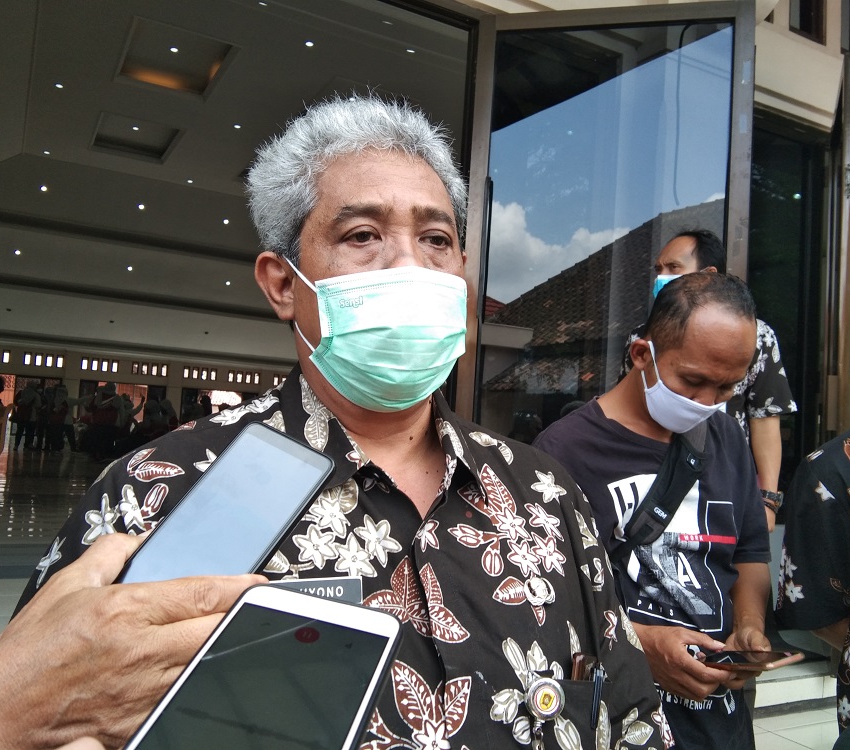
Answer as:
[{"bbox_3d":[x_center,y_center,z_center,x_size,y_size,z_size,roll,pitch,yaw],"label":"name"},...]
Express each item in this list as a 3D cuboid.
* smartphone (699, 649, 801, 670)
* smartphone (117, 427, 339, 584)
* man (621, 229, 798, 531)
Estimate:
[{"bbox_3d":[0.480,0.425,1.332,0.074,0.009,0.152,-6,-12,-31],"label":"smartphone"},{"bbox_3d":[-0.136,0.104,0.619,0.075,0.160,0.011,26,-35,15],"label":"smartphone"},{"bbox_3d":[0.790,0.374,2.660,0.520,1.640,0.320,0,-5,37],"label":"man"}]

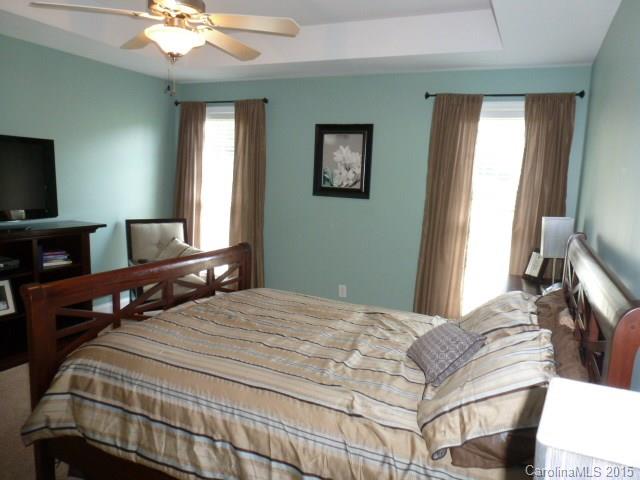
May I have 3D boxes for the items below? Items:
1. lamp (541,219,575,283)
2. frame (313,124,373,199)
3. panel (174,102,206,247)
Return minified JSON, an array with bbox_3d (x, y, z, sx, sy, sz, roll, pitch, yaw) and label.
[{"bbox_3d":[1.610,0.091,3.029,0.190,0.488,0.190,7,9,25],"label":"lamp"},{"bbox_3d":[0.210,-0.744,4.198,0.589,0.684,0.035,7,9,25],"label":"frame"},{"bbox_3d":[-1.465,-0.450,4.978,0.436,2.125,0.100,7,9,25],"label":"panel"}]

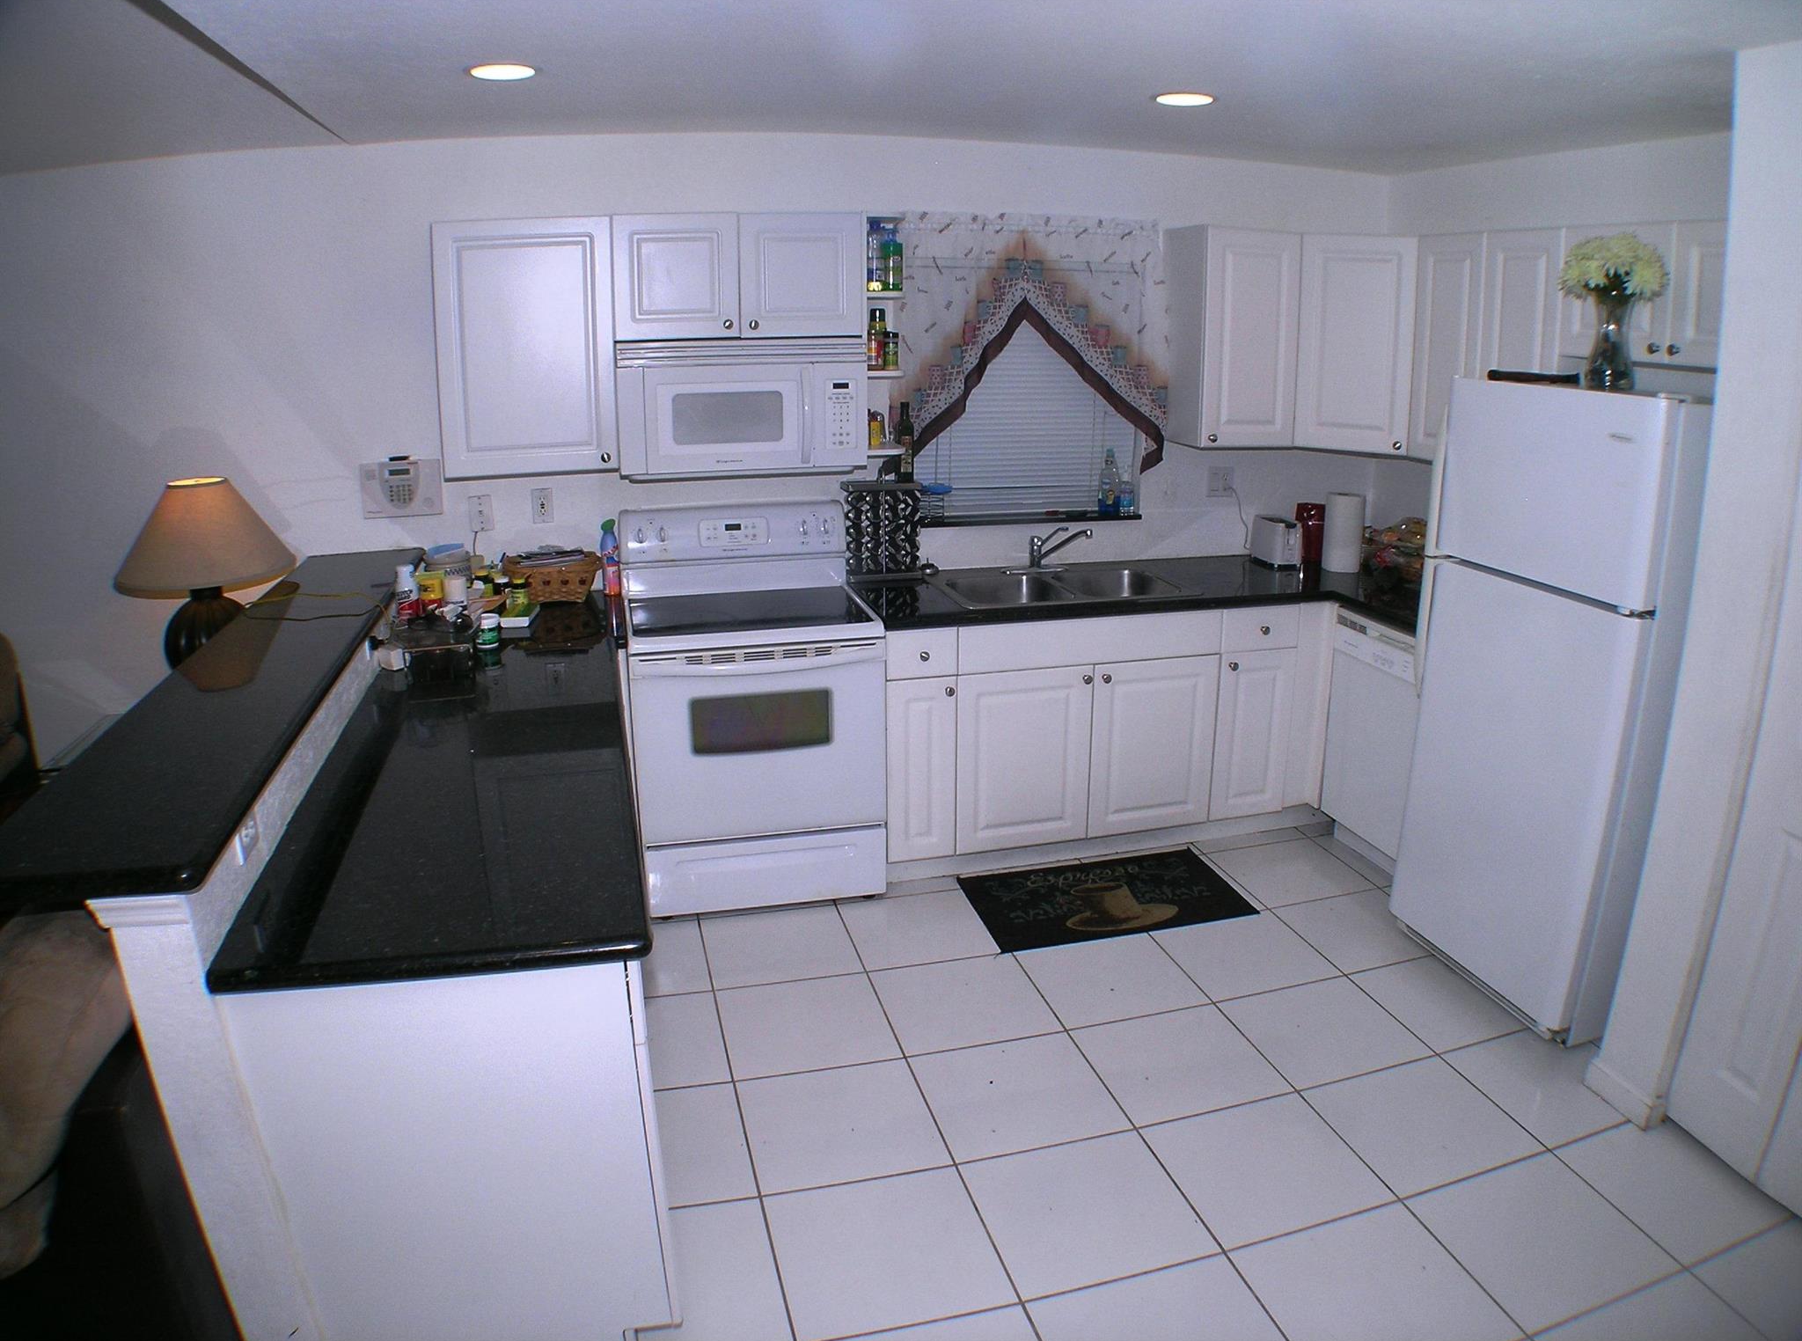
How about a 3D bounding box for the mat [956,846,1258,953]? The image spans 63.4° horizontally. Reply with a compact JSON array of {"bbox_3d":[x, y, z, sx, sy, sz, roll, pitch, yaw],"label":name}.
[{"bbox_3d":[0.652,0.717,4.673,0.857,0.012,0.502,-4,18,-13],"label":"mat"}]

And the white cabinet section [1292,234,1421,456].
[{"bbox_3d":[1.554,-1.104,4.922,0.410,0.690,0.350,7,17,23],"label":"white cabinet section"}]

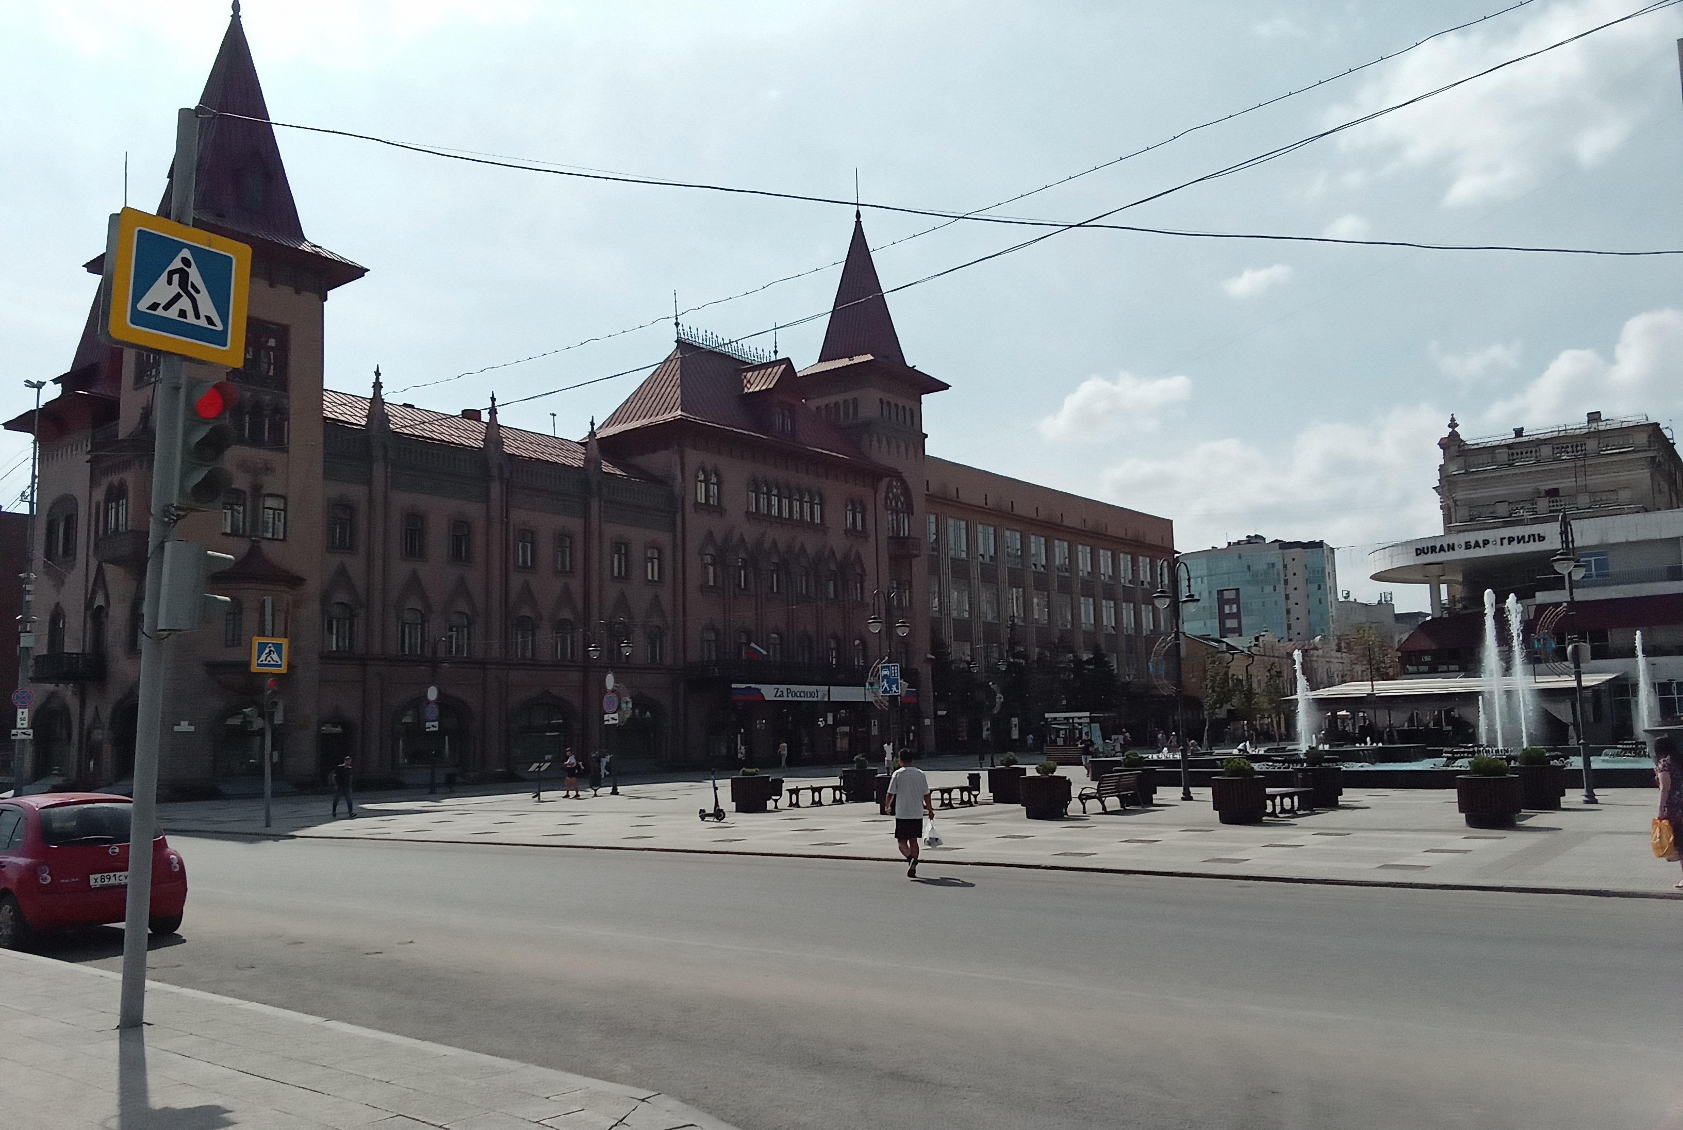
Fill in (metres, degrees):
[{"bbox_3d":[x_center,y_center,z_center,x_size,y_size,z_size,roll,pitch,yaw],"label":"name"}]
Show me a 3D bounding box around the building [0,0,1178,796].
[{"bbox_3d":[-2.789,-3.570,87.048,16.000,34.472,93.330,-7,-10,38],"label":"building"}]

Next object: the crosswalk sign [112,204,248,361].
[{"bbox_3d":[-4.560,-1.910,8.440,0.060,0.900,0.900,-7,-11,35],"label":"crosswalk sign"}]

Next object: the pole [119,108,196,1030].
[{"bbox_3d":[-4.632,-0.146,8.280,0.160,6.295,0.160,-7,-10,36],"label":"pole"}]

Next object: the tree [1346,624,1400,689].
[{"bbox_3d":[37.217,8.362,84.501,3.800,8.600,3.800,-4,-7,24],"label":"tree"}]

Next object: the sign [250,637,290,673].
[{"bbox_3d":[-14.500,2.310,30.850,0.060,0.900,0.900,-8,-10,40],"label":"sign"}]

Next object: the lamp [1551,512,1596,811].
[{"bbox_3d":[15.952,2.012,26.329,0.520,6.150,1.950,-6,-9,39],"label":"lamp"}]

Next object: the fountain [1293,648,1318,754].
[{"bbox_3d":[17.872,5.288,47.000,0.900,4.100,0.900,-3,-7,21],"label":"fountain"}]

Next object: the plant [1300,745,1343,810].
[{"bbox_3d":[10.342,4.603,26.300,1.040,1.330,1.040,-4,-7,21],"label":"plant"}]

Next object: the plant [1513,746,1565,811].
[{"bbox_3d":[14.757,4.520,25.837,1.000,1.320,1.000,-6,-9,29],"label":"plant"}]

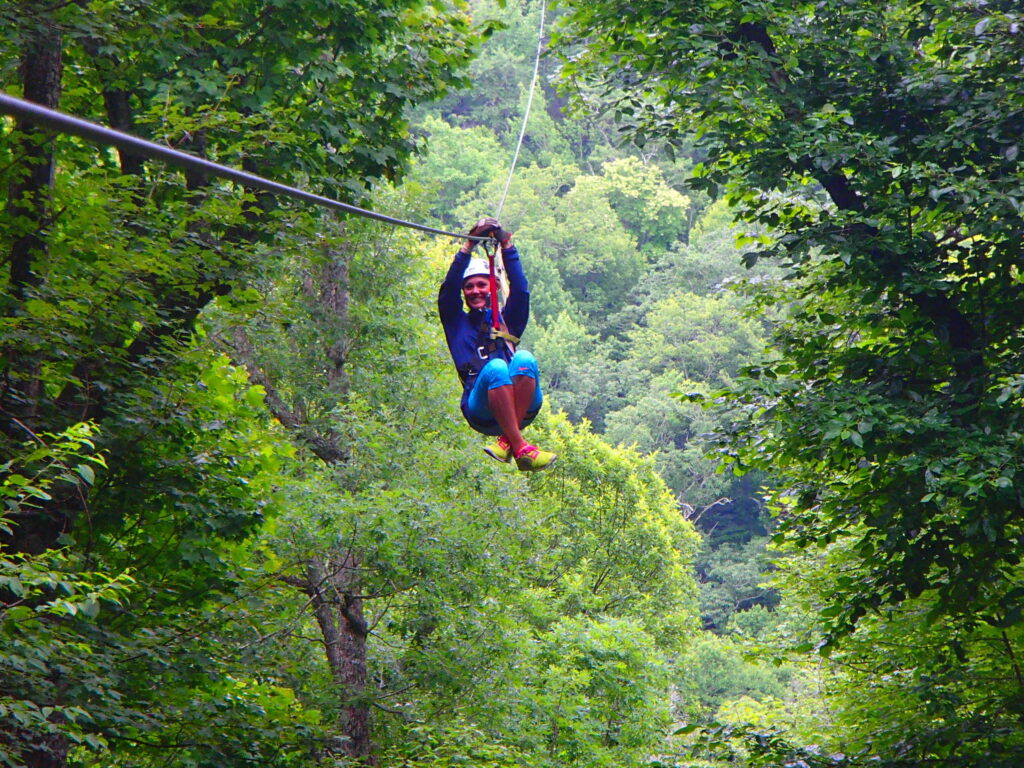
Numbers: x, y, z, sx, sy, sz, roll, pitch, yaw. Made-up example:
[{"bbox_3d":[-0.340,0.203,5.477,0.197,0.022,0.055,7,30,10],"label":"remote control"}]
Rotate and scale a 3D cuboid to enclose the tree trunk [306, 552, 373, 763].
[{"bbox_3d":[-1.703,2.708,41.000,0.634,2.099,0.450,0,0,0],"label":"tree trunk"}]

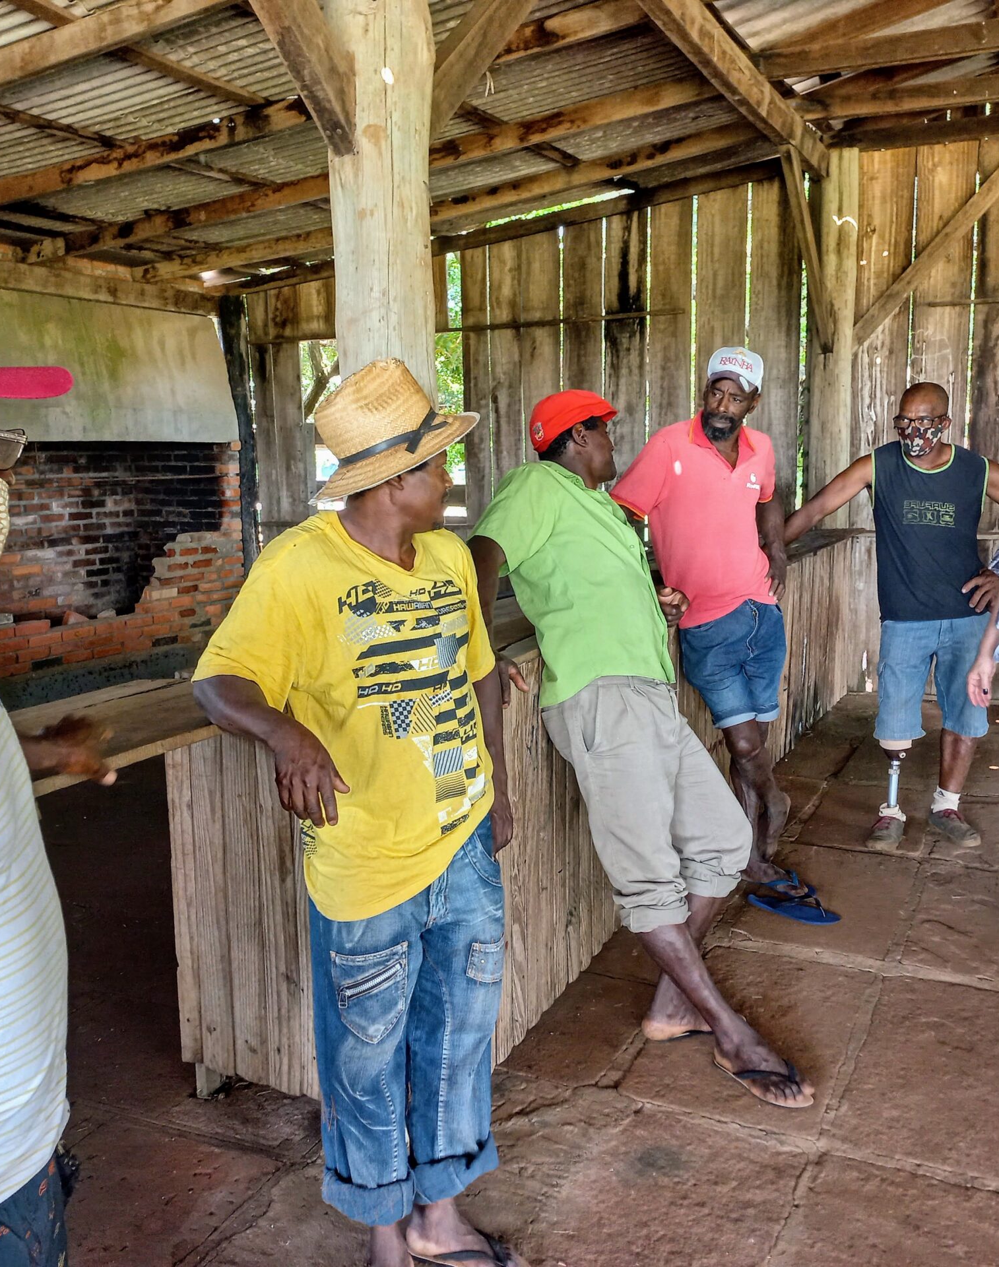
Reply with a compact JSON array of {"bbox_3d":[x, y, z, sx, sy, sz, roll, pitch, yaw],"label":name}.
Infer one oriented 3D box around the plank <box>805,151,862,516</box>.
[{"bbox_3d":[1.996,-1.227,7.313,0.240,3.209,0.220,3,9,25],"label":"plank"}]

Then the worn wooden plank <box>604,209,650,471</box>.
[{"bbox_3d":[0.831,-1.207,8.021,0.305,2.988,0.028,4,9,25],"label":"worn wooden plank"}]

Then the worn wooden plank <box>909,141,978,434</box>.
[{"bbox_3d":[2.444,-1.158,6.810,0.313,3.030,0.035,3,10,25],"label":"worn wooden plank"}]

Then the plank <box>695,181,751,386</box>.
[{"bbox_3d":[1.387,-1.219,7.749,0.314,3.081,0.028,4,9,25],"label":"plank"}]

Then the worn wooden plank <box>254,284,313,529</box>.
[{"bbox_3d":[-1.540,-1.145,8.700,0.404,2.550,0.035,3,10,25],"label":"worn wooden plank"}]

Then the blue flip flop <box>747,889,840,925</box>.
[{"bbox_3d":[0.933,0.855,3.865,0.290,0.045,0.110,6,11,37],"label":"blue flip flop"}]

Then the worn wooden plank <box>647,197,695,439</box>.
[{"bbox_3d":[1.107,-1.209,7.887,0.288,3.025,0.028,3,9,25],"label":"worn wooden plank"}]

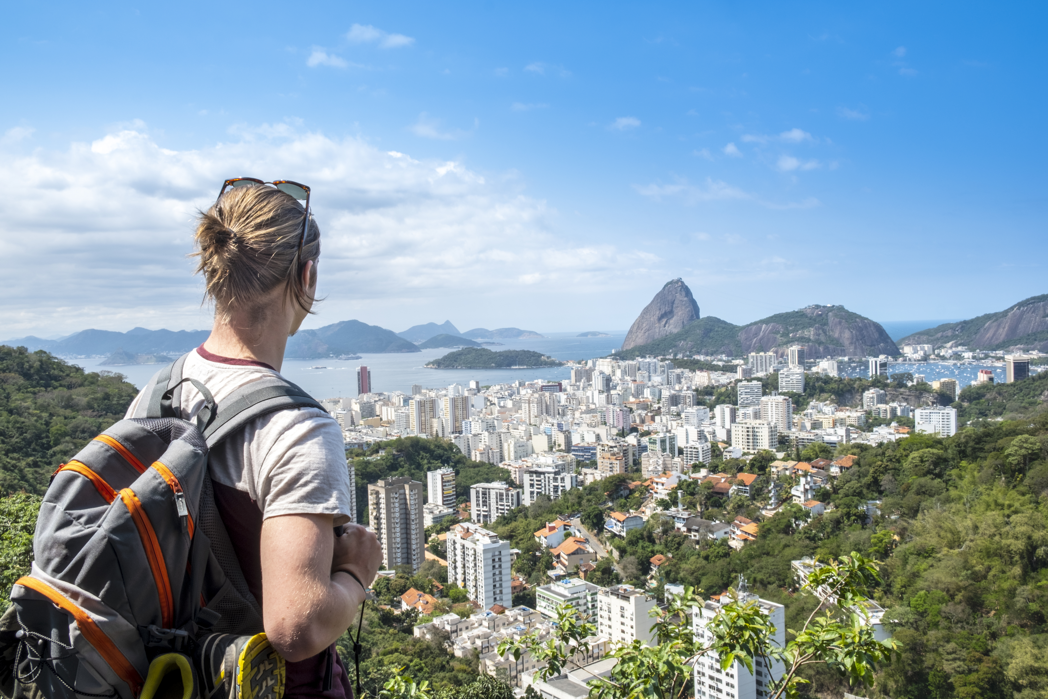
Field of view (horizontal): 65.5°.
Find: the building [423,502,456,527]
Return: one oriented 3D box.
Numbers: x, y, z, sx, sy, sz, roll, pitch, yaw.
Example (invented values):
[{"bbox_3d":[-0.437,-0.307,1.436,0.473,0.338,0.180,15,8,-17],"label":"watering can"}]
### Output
[{"bbox_3d":[-64.990,125.950,611.940,18.810,18.000,15.000,-3,2,-42],"label":"building"}]

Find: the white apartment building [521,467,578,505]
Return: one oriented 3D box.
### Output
[{"bbox_3d":[22.050,110.750,650.440,41.530,31.500,12.500,-1,2,27],"label":"white apartment building"}]

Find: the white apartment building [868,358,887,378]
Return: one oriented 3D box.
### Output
[{"bbox_3d":[764.090,54.470,1754.710,33.000,69.500,21.500,-3,2,-40],"label":"white apartment building"}]

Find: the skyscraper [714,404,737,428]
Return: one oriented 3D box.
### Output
[{"bbox_3d":[259.610,91.090,1045.890,20.000,40.500,18.500,-1,2,38],"label":"skyscraper"}]

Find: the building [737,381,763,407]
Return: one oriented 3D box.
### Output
[{"bbox_3d":[351.600,70.250,1266.600,35.500,43.600,18.000,-1,2,15],"label":"building"}]

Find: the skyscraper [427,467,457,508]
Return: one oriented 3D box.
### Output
[{"bbox_3d":[-65.950,115.910,656.700,13.570,40.000,18.230,-3,2,-44],"label":"skyscraper"}]

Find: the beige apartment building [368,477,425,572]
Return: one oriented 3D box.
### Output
[{"bbox_3d":[-77.780,106.970,499.850,25.680,56.500,20.970,-3,2,-39],"label":"beige apartment building"}]

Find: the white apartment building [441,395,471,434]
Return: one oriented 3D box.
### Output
[{"bbox_3d":[-99.540,97.280,1227.100,33.500,57.500,25.000,-3,2,-25],"label":"white apartment building"}]

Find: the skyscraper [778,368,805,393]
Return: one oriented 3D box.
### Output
[{"bbox_3d":[434.160,50.900,1319.010,35.470,37.500,22.000,-1,2,31],"label":"skyscraper"}]

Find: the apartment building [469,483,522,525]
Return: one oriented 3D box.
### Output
[{"bbox_3d":[-21.040,123.220,645.340,38.840,33.000,14.000,-1,2,27],"label":"apartment building"}]

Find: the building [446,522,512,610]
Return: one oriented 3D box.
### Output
[{"bbox_3d":[-21.380,100.230,381.150,13.400,32.000,38.100,-3,2,-30],"label":"building"}]

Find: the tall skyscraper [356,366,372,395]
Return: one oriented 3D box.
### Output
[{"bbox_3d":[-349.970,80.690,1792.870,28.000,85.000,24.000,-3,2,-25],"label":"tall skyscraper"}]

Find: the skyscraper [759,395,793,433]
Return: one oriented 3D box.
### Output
[{"bbox_3d":[340.150,86.450,1095.190,33.000,47.900,25.000,-1,2,35],"label":"skyscraper"}]

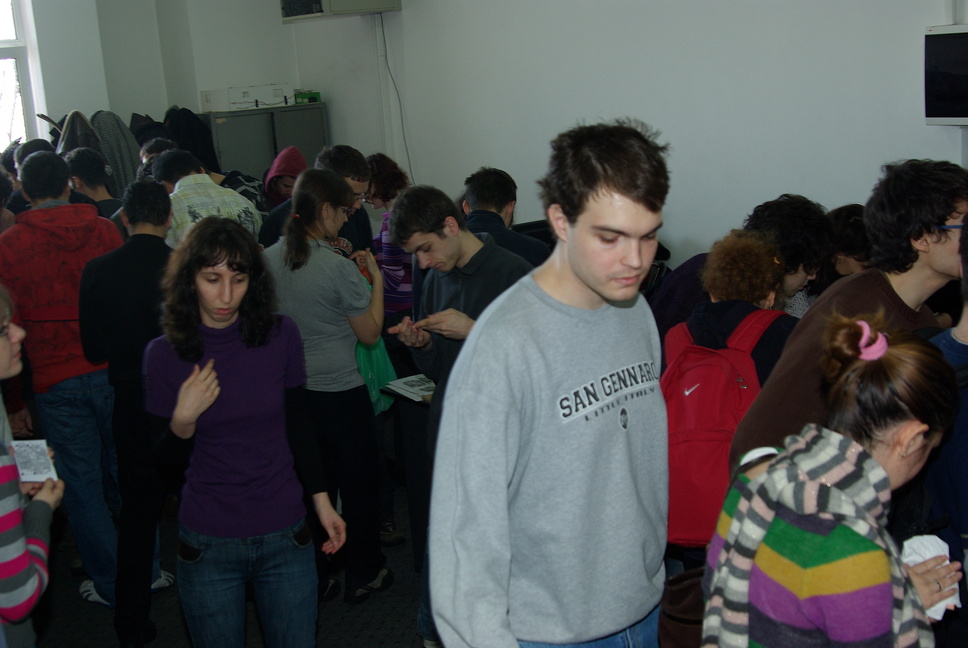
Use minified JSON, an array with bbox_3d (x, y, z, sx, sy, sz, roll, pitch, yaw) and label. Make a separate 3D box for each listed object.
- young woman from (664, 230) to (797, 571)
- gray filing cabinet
[{"bbox_3d":[0.675,0.523,2.779,0.470,1.500,0.480,2,14,27],"label":"young woman"},{"bbox_3d":[-1.453,-0.519,7.558,0.420,1.810,0.950,6,16,39],"label":"gray filing cabinet"}]

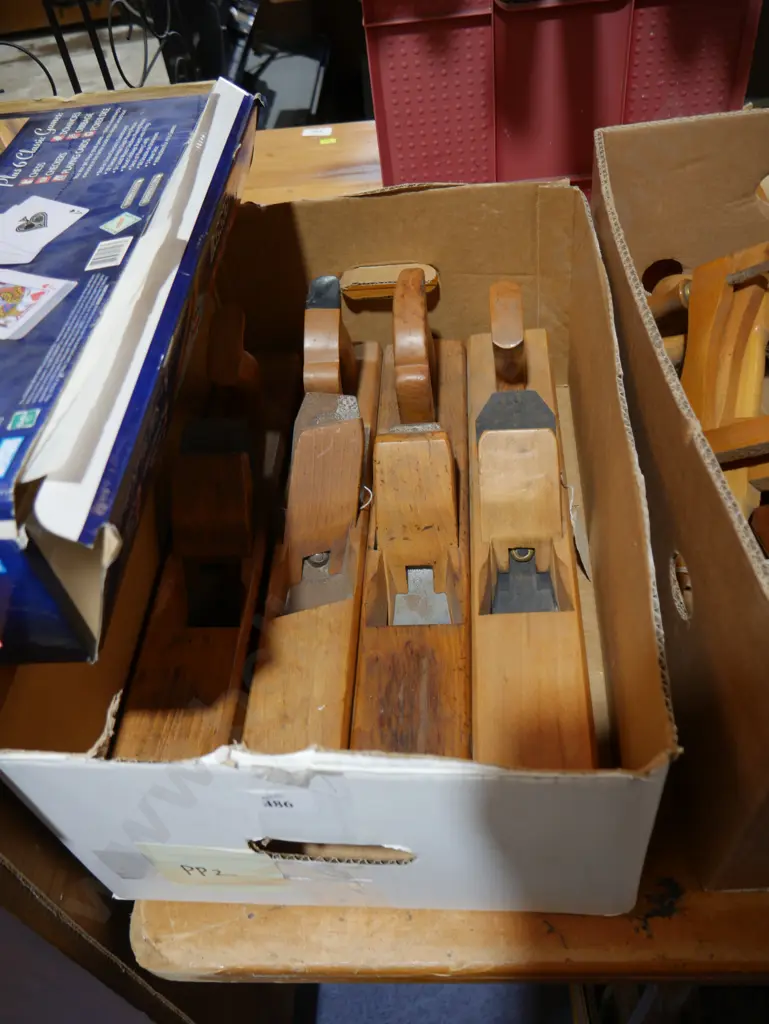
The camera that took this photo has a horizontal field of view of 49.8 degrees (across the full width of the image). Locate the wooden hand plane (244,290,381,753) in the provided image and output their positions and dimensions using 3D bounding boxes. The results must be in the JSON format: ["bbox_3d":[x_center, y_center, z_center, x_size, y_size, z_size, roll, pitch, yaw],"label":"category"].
[{"bbox_3d":[-0.049,0.004,0.620,0.068,0.154,0.440,-1,49,6],"label":"wooden hand plane"}]

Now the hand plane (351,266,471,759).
[{"bbox_3d":[0.025,0.005,0.607,0.073,0.157,0.440,-1,49,6],"label":"hand plane"}]

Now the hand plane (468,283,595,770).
[{"bbox_3d":[0.100,0.001,0.611,0.073,0.141,0.440,-1,49,6],"label":"hand plane"}]

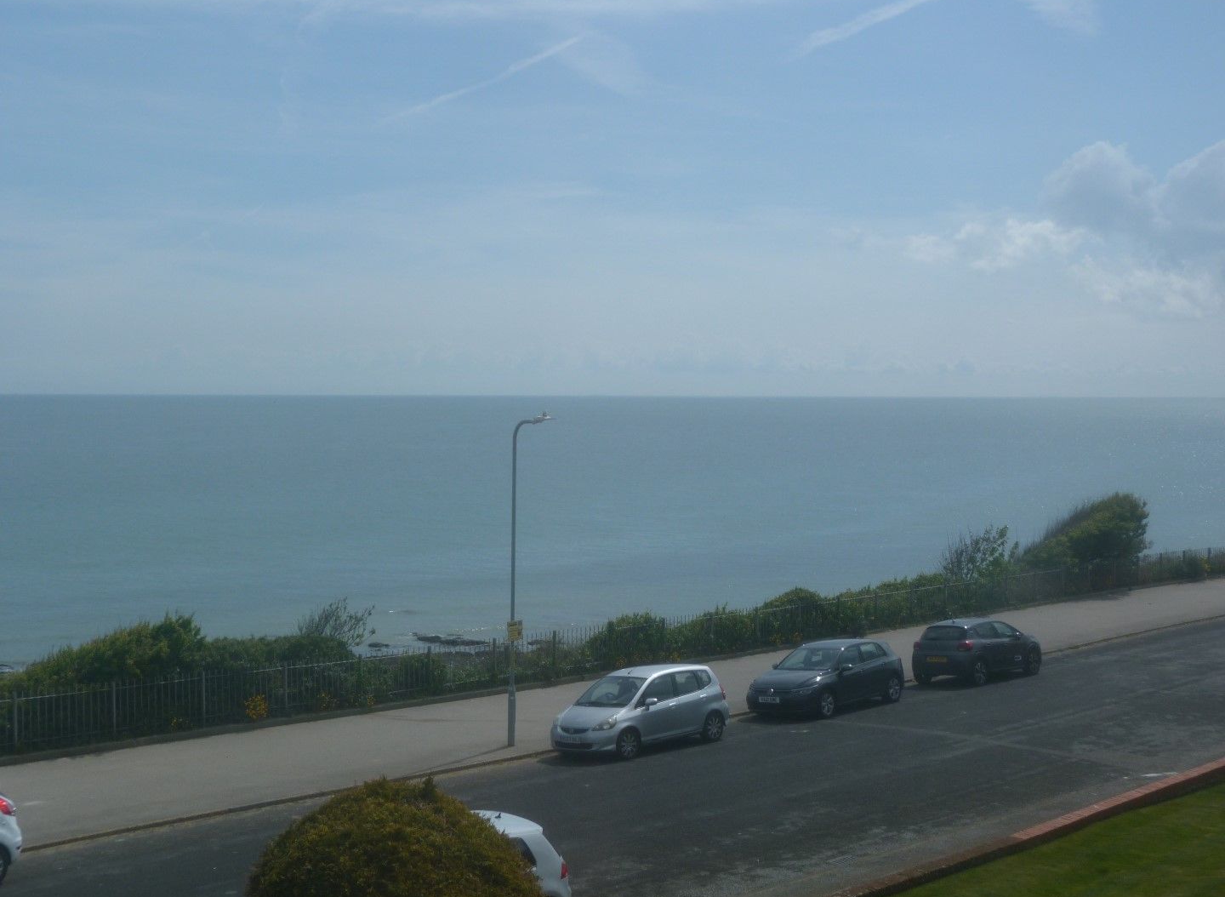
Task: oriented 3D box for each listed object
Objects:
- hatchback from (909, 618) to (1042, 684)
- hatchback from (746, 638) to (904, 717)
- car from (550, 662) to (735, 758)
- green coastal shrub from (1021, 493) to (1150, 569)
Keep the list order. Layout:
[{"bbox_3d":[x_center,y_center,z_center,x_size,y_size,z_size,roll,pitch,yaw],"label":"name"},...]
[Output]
[{"bbox_3d":[9.048,4.902,43.592,1.789,1.480,3.996,0,1,43],"label":"hatchback"},{"bbox_3d":[4.820,5.063,39.486,1.829,1.465,4.284,0,1,42],"label":"hatchback"},{"bbox_3d":[0.577,5.174,35.104,3.845,1.525,1.715,-1,1,-44],"label":"car"},{"bbox_3d":[17.099,3.077,63.933,4.300,3.000,3.400,-2,3,-45],"label":"green coastal shrub"}]

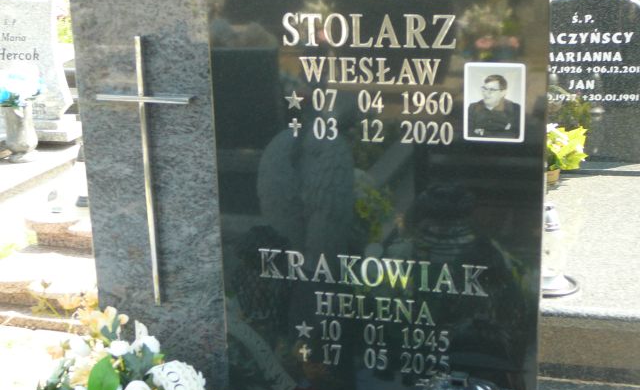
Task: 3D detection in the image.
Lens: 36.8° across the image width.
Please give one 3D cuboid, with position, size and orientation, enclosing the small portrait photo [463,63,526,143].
[{"bbox_3d":[0.267,-0.141,1.469,0.091,0.120,0.008,3,16,17],"label":"small portrait photo"}]

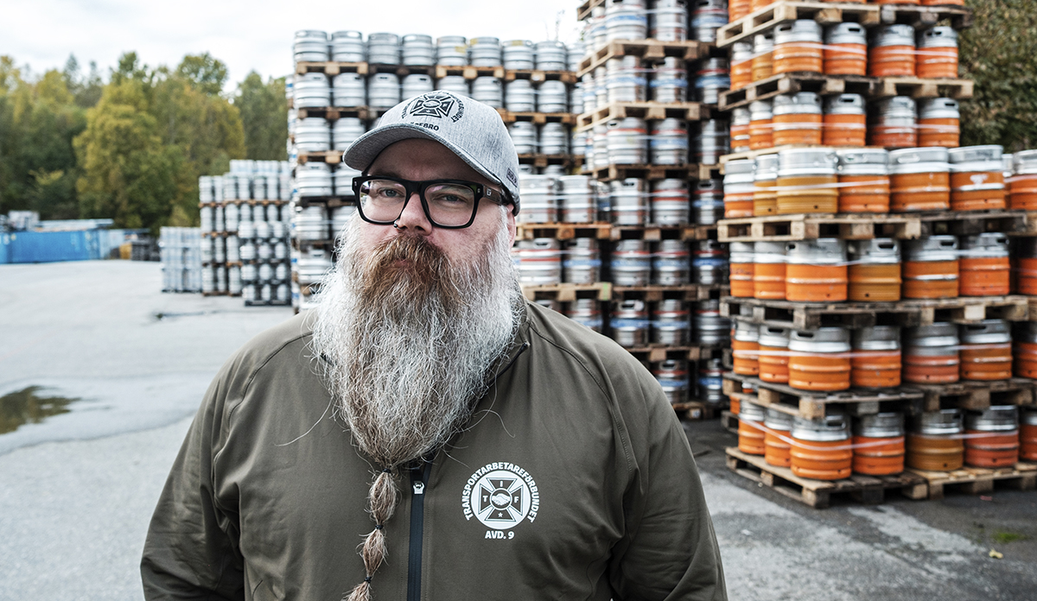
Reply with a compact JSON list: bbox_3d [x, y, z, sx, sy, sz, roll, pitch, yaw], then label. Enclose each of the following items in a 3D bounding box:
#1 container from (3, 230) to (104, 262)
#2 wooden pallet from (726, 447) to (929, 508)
[{"bbox_3d":[-37.259,-4.270,80.715,6.060,2.600,2.440,0,3,-4],"label":"container"},{"bbox_3d":[2.060,1.170,6.870,0.800,0.144,1.200,-1,3,-15],"label":"wooden pallet"}]

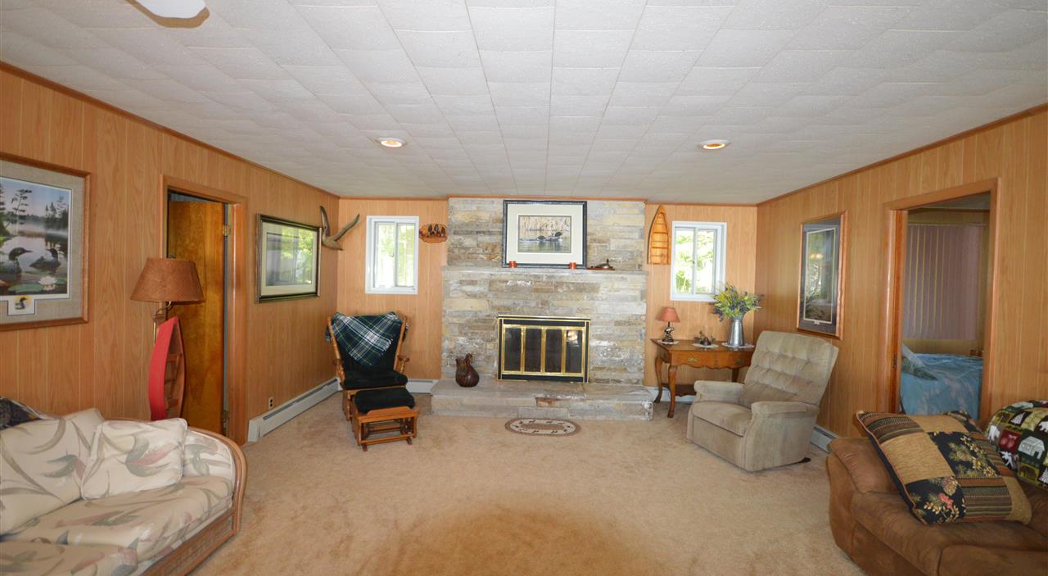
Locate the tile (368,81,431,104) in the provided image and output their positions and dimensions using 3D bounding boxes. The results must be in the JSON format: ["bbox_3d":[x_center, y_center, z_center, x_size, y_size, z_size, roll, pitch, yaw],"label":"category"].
[{"bbox_3d":[-0.654,-1.048,2.349,0.310,0.016,0.303,1,1,2],"label":"tile"}]

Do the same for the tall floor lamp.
[{"bbox_3d":[-2.210,0.577,2.680,0.370,1.545,0.370,1,1,2],"label":"tall floor lamp"}]

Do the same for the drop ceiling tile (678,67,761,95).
[{"bbox_3d":[0.917,-0.991,2.100,0.312,0.020,0.302,1,1,2],"label":"drop ceiling tile"}]

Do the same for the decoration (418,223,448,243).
[{"bbox_3d":[-1.129,-0.681,5.405,0.345,0.245,0.040,1,1,2],"label":"decoration"}]

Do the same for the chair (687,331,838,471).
[{"bbox_3d":[2.072,0.930,3.860,0.960,0.970,0.770,1,1,-19],"label":"chair"}]

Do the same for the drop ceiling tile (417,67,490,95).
[{"bbox_3d":[-0.339,-1.027,2.158,0.310,0.018,0.300,1,1,2],"label":"drop ceiling tile"}]

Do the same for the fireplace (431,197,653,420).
[{"bbox_3d":[0.224,0.157,4.912,2.323,2.401,0.826,1,1,2],"label":"fireplace"}]

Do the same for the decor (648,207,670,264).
[{"bbox_3d":[1.663,-0.647,5.331,0.225,0.715,0.110,1,1,2],"label":"decor"}]

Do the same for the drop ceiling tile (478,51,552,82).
[{"bbox_3d":[-0.029,-1.009,1.989,0.312,0.020,0.302,1,1,2],"label":"drop ceiling tile"}]

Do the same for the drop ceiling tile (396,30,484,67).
[{"bbox_3d":[-0.344,-1.009,1.843,0.311,0.022,0.296,1,1,2],"label":"drop ceiling tile"}]

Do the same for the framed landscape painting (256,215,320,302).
[{"bbox_3d":[-2.351,-0.276,4.446,0.040,0.790,1.120,1,1,2],"label":"framed landscape painting"}]

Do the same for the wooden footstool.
[{"bbox_3d":[-1.242,1.138,3.881,0.500,0.410,0.410,1,1,-25],"label":"wooden footstool"}]

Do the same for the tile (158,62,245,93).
[{"bbox_3d":[-1.592,-1.046,2.197,0.312,0.020,0.302,1,1,2],"label":"tile"}]

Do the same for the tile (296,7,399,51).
[{"bbox_3d":[-0.672,-1.027,1.726,0.310,0.018,0.300,1,1,2],"label":"tile"}]

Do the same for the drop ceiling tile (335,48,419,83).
[{"bbox_3d":[-0.661,-1.032,2.022,0.310,0.018,0.300,1,1,2],"label":"drop ceiling tile"}]

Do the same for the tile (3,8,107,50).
[{"bbox_3d":[-1.936,-1.056,1.773,0.310,0.018,0.300,1,1,2],"label":"tile"}]

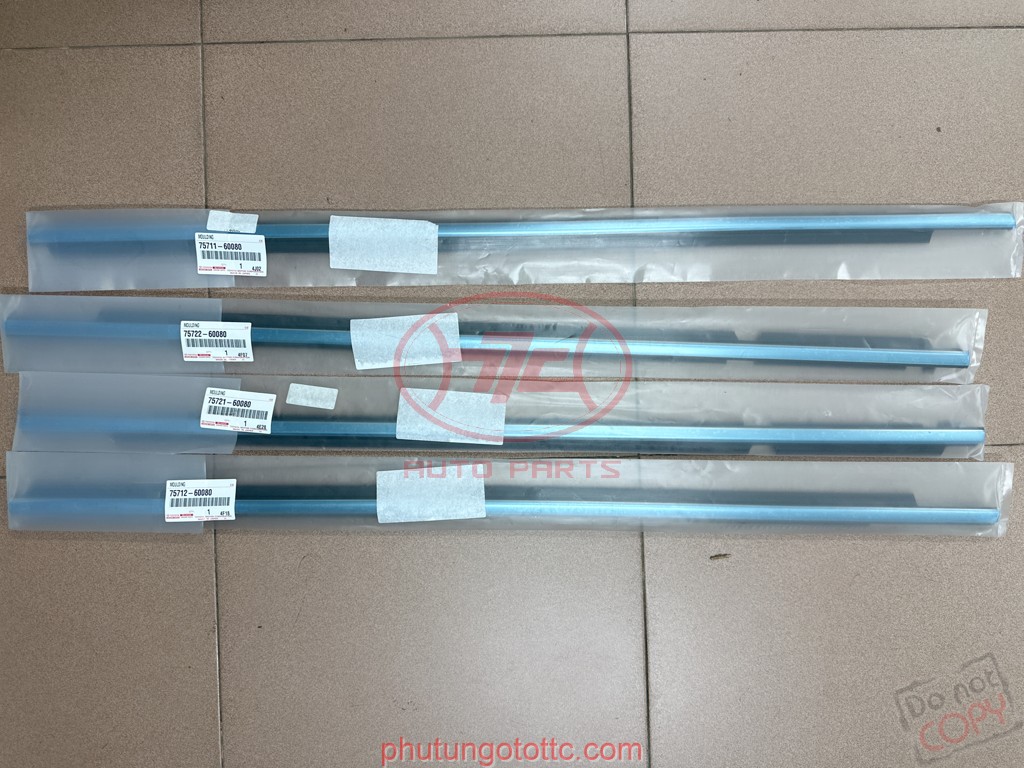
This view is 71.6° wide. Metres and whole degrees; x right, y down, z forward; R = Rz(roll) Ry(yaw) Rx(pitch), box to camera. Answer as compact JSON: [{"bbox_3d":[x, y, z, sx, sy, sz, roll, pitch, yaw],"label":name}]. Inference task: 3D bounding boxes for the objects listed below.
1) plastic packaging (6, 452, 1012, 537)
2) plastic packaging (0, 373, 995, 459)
[{"bbox_3d":[0.003,0.105,0.661,0.943,0.020,0.071,1,90,-1],"label":"plastic packaging"},{"bbox_3d":[-0.004,0.031,0.662,0.915,0.020,0.073,1,90,-1],"label":"plastic packaging"}]

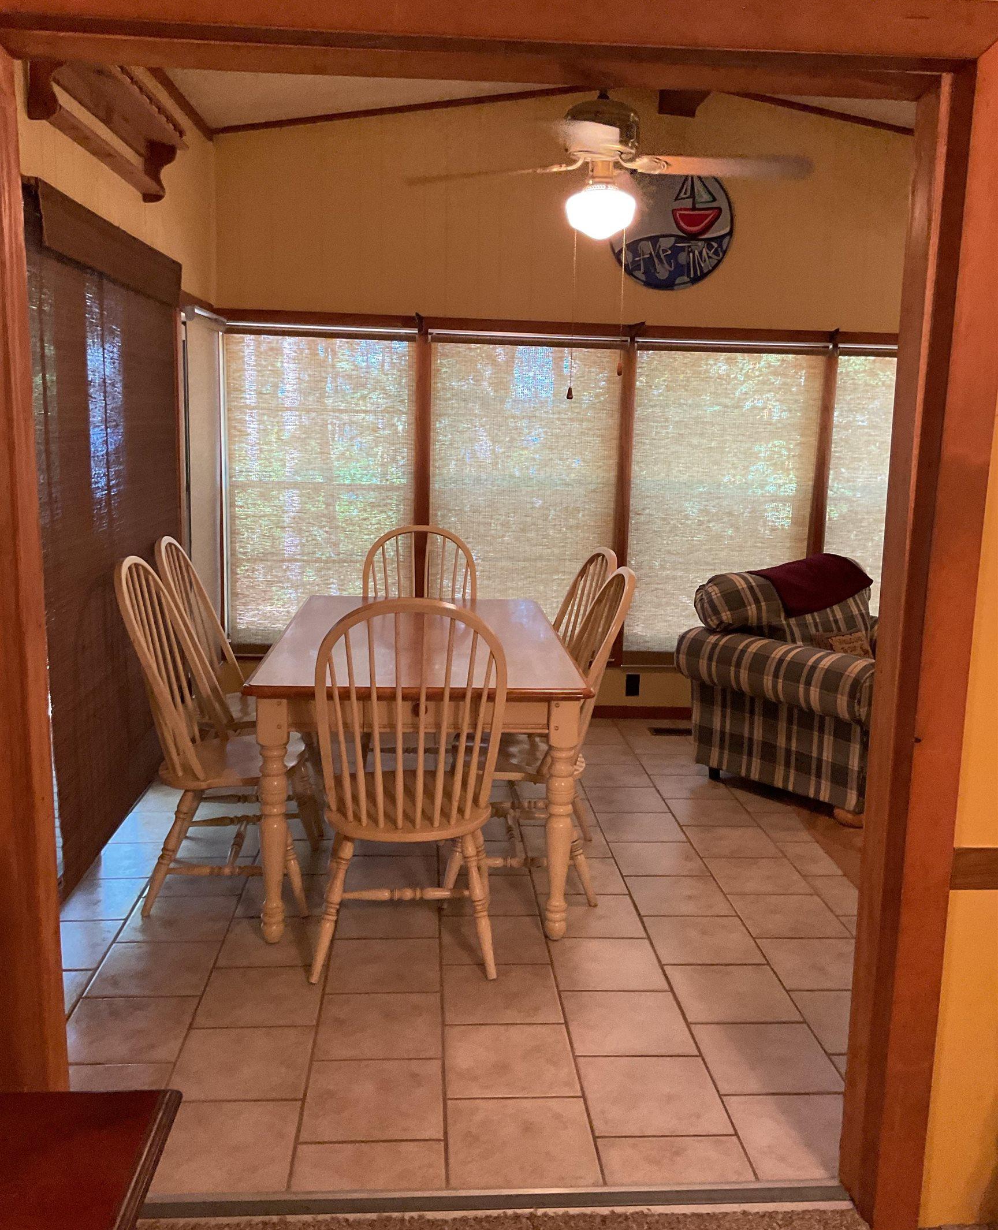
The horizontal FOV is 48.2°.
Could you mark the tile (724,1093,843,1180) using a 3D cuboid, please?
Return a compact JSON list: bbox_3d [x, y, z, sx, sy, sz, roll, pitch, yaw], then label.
[{"bbox_3d":[0.662,1.118,2.381,0.303,0.012,0.303,1,10,-4],"label":"tile"}]

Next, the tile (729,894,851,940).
[{"bbox_3d":[0.899,0.943,3.463,0.303,0.012,0.303,1,10,-4],"label":"tile"}]

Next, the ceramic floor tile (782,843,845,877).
[{"bbox_3d":[1.103,0.868,3.948,0.155,0.010,0.304,1,10,-4],"label":"ceramic floor tile"}]

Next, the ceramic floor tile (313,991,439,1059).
[{"bbox_3d":[-0.296,1.034,2.802,0.304,0.010,0.304,1,10,-4],"label":"ceramic floor tile"}]

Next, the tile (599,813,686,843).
[{"bbox_3d":[0.539,0.809,4.202,0.303,0.012,0.303,1,10,-4],"label":"tile"}]

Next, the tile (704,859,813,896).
[{"bbox_3d":[0.885,0.896,3.811,0.304,0.010,0.306,1,10,-4],"label":"tile"}]

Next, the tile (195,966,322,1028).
[{"bbox_3d":[-0.603,0.979,2.853,0.298,0.010,0.298,1,10,-4],"label":"tile"}]

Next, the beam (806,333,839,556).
[{"bbox_3d":[1.636,-0.560,5.633,0.072,1.653,0.045,1,10,-4],"label":"beam"}]

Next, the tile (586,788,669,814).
[{"bbox_3d":[0.507,0.742,4.445,0.298,0.010,0.298,1,10,-4],"label":"tile"}]

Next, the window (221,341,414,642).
[{"bbox_3d":[-0.876,-0.620,5.472,0.933,1.546,0.030,1,10,-4],"label":"window"}]

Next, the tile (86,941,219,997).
[{"bbox_3d":[-0.940,0.975,3.061,0.304,0.010,0.304,1,10,-4],"label":"tile"}]

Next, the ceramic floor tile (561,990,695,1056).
[{"bbox_3d":[0.326,1.044,2.846,0.304,0.010,0.306,1,10,-4],"label":"ceramic floor tile"}]

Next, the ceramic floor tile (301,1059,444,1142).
[{"bbox_3d":[-0.276,1.087,2.495,0.304,0.010,0.306,1,10,-4],"label":"ceramic floor tile"}]

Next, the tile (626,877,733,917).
[{"bbox_3d":[0.570,0.894,3.540,0.298,0.010,0.298,1,10,-4],"label":"tile"}]

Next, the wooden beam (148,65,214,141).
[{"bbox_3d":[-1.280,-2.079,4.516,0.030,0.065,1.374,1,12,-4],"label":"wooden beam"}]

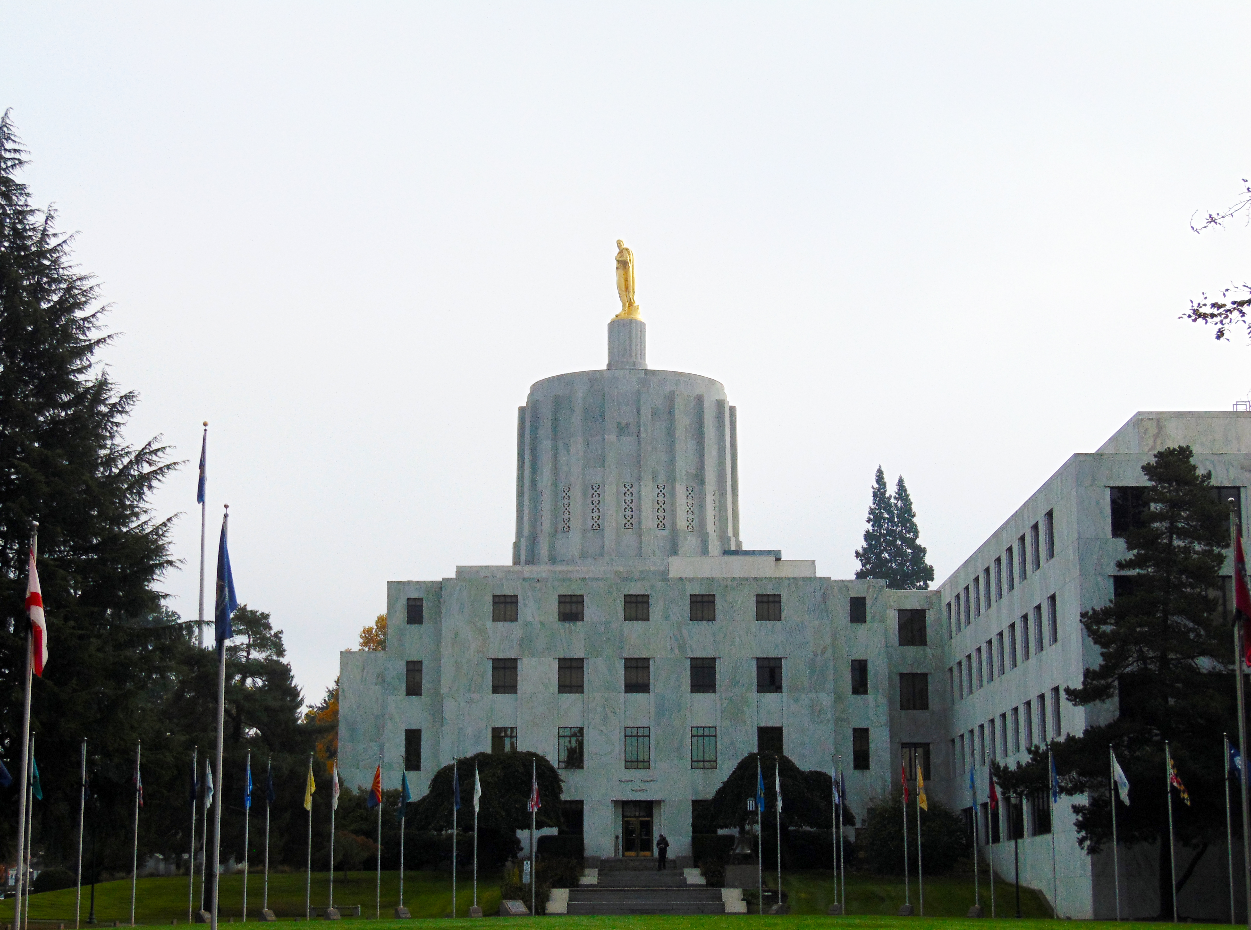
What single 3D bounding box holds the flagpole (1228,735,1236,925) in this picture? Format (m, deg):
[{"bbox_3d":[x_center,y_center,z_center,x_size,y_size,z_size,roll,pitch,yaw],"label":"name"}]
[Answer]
[{"bbox_3d":[19.873,11.961,84.351,0.100,6.200,0.100,0,-10,0],"label":"flagpole"}]

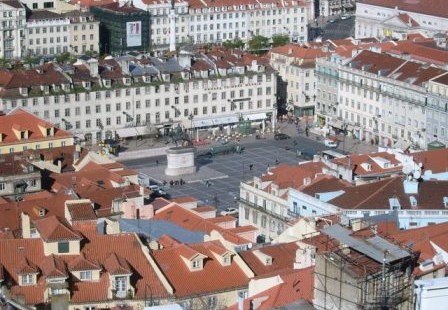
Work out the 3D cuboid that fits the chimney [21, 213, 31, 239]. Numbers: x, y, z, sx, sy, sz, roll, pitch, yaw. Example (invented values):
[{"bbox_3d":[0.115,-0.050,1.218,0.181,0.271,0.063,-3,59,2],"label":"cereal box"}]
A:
[{"bbox_3d":[-21.250,7.690,143.350,0.820,3.100,0.750,-3,15,-14],"label":"chimney"}]

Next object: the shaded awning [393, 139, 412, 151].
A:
[{"bbox_3d":[48.590,-2.820,364.750,2.200,2.040,5.890,-8,16,-28],"label":"shaded awning"}]

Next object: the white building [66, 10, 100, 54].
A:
[{"bbox_3d":[-54.160,-44.200,496.610,11.450,20.000,12.500,-8,16,-28],"label":"white building"}]

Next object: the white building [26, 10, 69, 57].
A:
[{"bbox_3d":[-66.520,-42.900,489.780,16.670,20.710,12.500,-8,16,-28],"label":"white building"}]

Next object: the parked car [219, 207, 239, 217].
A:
[{"bbox_3d":[1.460,13.330,308.190,4.300,1.460,1.770,-8,16,-28],"label":"parked car"}]

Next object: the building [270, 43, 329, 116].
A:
[{"bbox_3d":[24.450,-24.310,418.630,10.500,20.500,19.070,-8,16,-28],"label":"building"}]

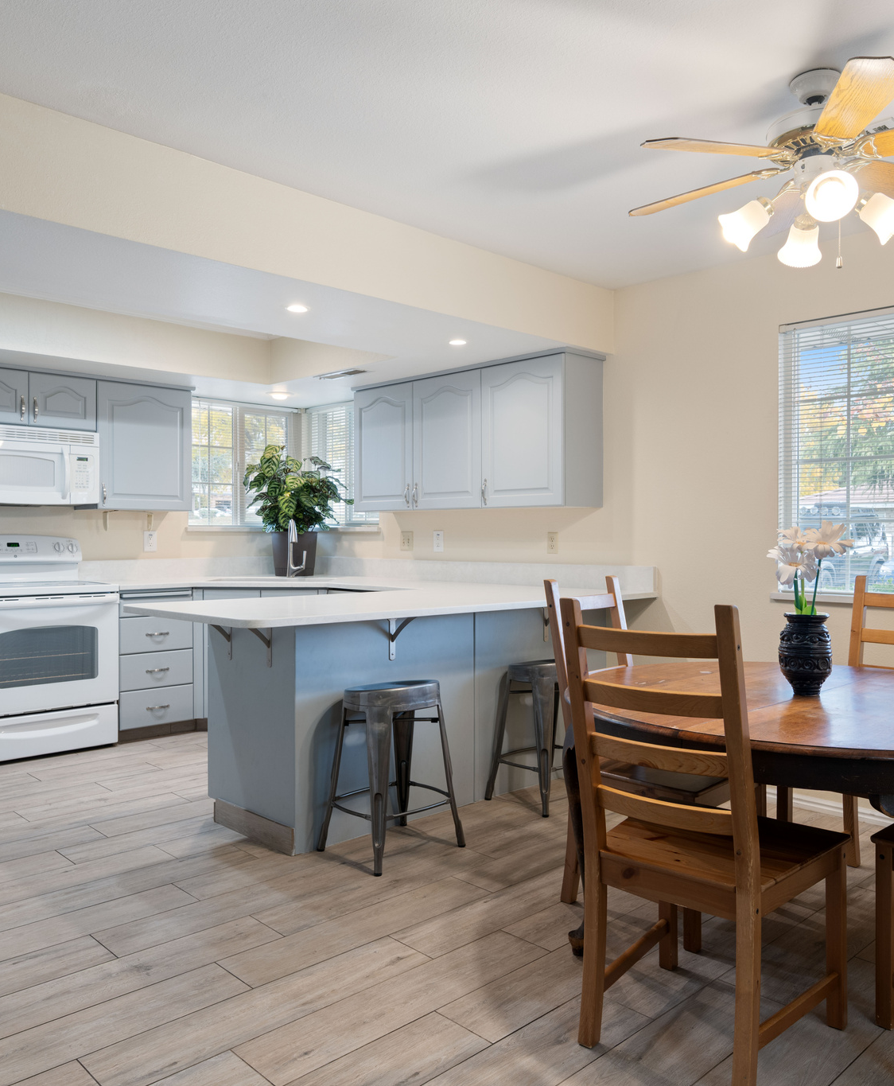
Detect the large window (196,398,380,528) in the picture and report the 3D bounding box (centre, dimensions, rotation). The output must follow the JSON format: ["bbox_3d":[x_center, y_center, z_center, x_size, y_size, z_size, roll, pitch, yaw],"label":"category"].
[{"bbox_3d":[-1.114,-0.553,5.885,0.940,0.890,0.940,0,1,-43],"label":"large window"}]

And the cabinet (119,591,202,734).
[{"bbox_3d":[-1.910,0.676,5.314,0.495,0.806,0.616,0,0,-44],"label":"cabinet"}]

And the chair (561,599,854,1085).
[{"bbox_3d":[0.612,0.660,2.059,0.495,1.050,0.555,1,1,42],"label":"chair"}]

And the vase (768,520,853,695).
[{"bbox_3d":[1.050,0.184,2.497,0.220,0.493,0.200,0,0,23],"label":"vase"}]

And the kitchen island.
[{"bbox_3d":[-0.120,0.708,3.873,2.300,0.916,0.998,0,0,-44],"label":"kitchen island"}]

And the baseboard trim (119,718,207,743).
[{"bbox_3d":[-1.710,1.106,5.171,0.560,0.090,0.030,0,1,-43],"label":"baseboard trim"}]

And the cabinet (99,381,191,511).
[{"bbox_3d":[-1.976,-0.582,5.445,0.607,0.768,0.325,0,0,-44],"label":"cabinet"}]

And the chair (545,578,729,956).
[{"bbox_3d":[0.677,0.654,2.833,0.555,1.050,0.495,1,1,42],"label":"chair"}]

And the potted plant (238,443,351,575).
[{"bbox_3d":[-1.052,-0.215,6.141,0.730,0.910,0.680,0,0,0],"label":"potted plant"}]

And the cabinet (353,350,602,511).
[{"bbox_3d":[0.118,-0.583,5.053,0.321,0.780,1.716,0,0,-44],"label":"cabinet"}]

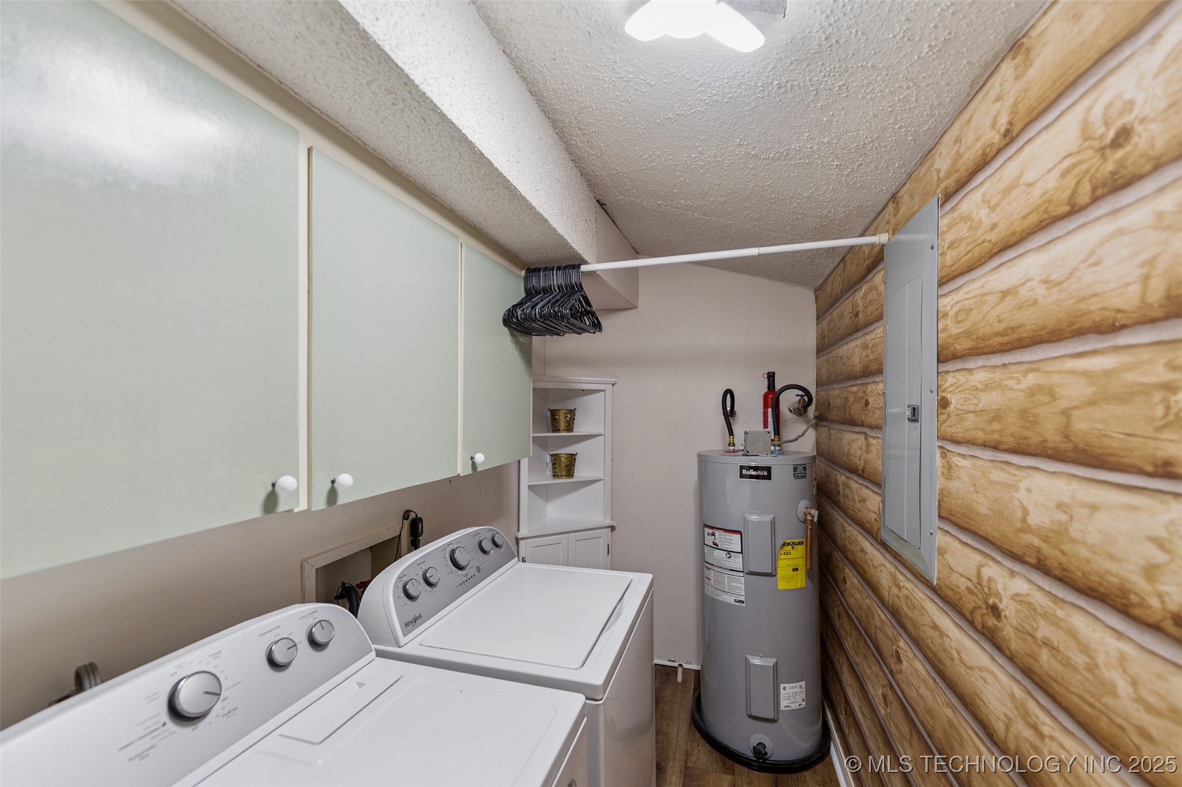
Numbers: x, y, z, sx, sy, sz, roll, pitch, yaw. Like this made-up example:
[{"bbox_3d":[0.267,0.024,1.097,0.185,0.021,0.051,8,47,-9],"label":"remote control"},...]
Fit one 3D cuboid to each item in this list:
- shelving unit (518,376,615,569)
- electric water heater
[{"bbox_3d":[-0.193,0.752,2.815,0.610,1.690,0.320,0,-1,-25],"label":"shelving unit"},{"bbox_3d":[0.805,0.946,2.232,0.580,1.285,0.580,0,-1,12],"label":"electric water heater"}]

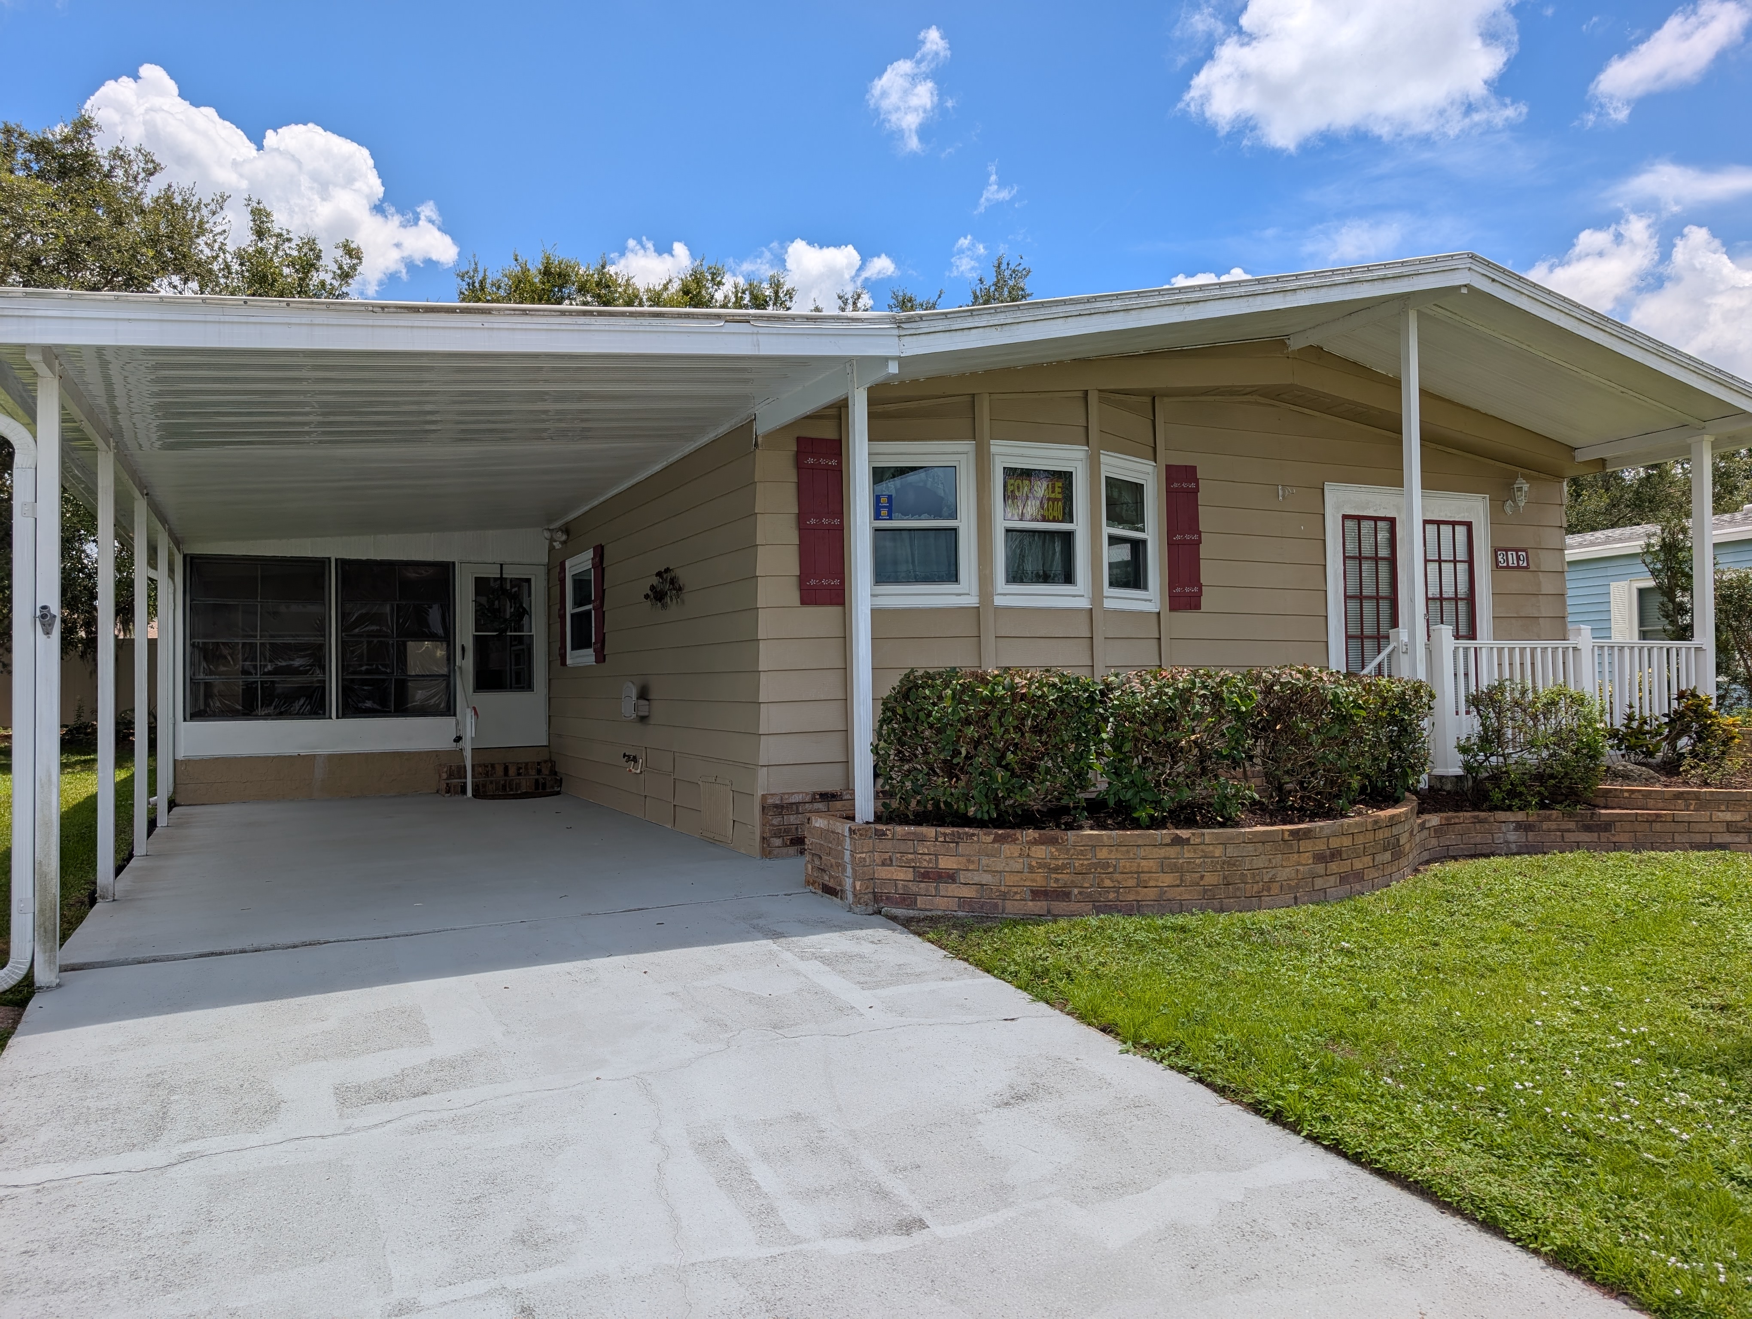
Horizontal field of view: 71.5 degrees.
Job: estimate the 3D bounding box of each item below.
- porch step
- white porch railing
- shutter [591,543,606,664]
[{"bbox_3d":[-3.951,1.235,12.780,1.170,0.330,0.680,0,-1,-25],"label":"porch step"},{"bbox_3d":[5.170,0.284,8.980,3.000,1.010,0.130,0,-2,-25],"label":"white porch railing"},{"bbox_3d":[-2.559,-0.506,11.247,0.040,1.090,0.310,0,-1,-26],"label":"shutter"}]

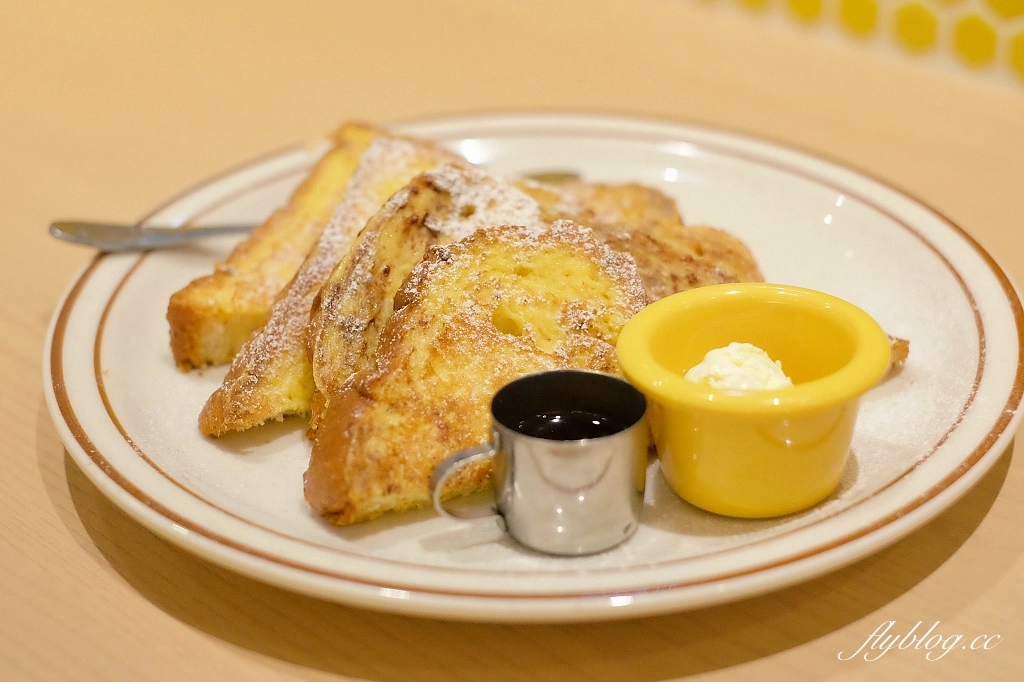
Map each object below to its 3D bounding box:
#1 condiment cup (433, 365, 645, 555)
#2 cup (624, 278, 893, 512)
[{"bbox_3d":[0.007,0.031,0.374,0.054,0.032,0.038,-6,25,-9],"label":"condiment cup"},{"bbox_3d":[0.062,0.017,0.388,0.068,0.041,0.068,-6,25,0],"label":"cup"}]

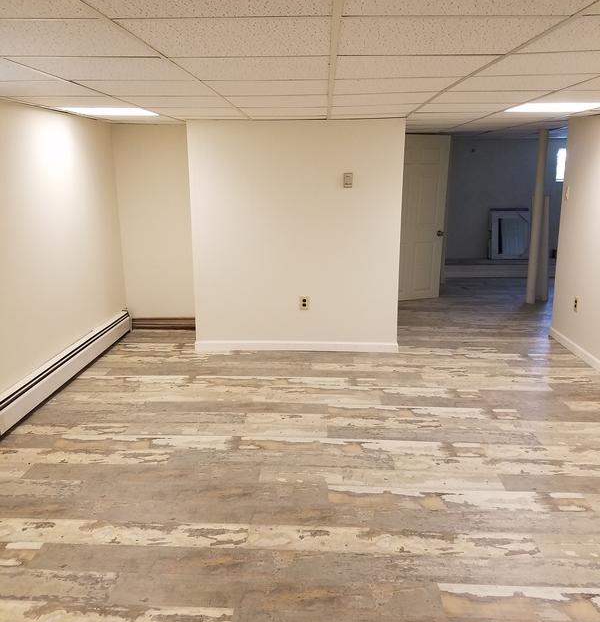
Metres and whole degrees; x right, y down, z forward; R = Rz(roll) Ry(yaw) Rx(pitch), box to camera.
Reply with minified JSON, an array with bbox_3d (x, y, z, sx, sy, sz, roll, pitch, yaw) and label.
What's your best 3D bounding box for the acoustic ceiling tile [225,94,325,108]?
[{"bbox_3d":[-0.123,-1.290,3.678,0.605,0.018,0.605,0,13,2],"label":"acoustic ceiling tile"}]

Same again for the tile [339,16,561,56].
[{"bbox_3d":[0.415,-0.848,1.853,0.605,0.018,0.605,0,13,2],"label":"tile"}]

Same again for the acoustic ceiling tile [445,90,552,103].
[{"bbox_3d":[1.081,-1.250,3.506,0.605,0.018,0.605,0,13,2],"label":"acoustic ceiling tile"}]

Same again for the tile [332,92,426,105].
[{"bbox_3d":[0.488,-1.284,3.634,0.600,0.018,0.600,0,13,2],"label":"tile"}]

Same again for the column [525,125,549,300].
[{"bbox_3d":[2.664,-1.022,6.753,0.100,1.910,0.100,0,13,2],"label":"column"}]

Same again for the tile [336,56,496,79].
[{"bbox_3d":[0.441,-0.999,2.449,0.600,0.018,0.600,0,13,2],"label":"tile"}]

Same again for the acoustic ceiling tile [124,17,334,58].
[{"bbox_3d":[-0.192,-0.854,1.881,0.600,0.018,0.600,0,13,2],"label":"acoustic ceiling tile"}]

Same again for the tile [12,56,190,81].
[{"bbox_3d":[-0.782,-1.000,2.478,0.605,0.018,0.605,0,13,2],"label":"tile"}]

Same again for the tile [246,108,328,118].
[{"bbox_3d":[-0.102,-1.428,4.278,0.605,0.018,0.605,0,13,2],"label":"tile"}]

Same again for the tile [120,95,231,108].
[{"bbox_3d":[-0.731,-1.287,3.682,0.600,0.018,0.600,0,13,2],"label":"tile"}]

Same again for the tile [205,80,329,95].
[{"bbox_3d":[-0.148,-1.144,3.064,0.605,0.018,0.605,0,13,2],"label":"tile"}]

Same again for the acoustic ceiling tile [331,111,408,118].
[{"bbox_3d":[0.529,-1.523,4.678,0.600,0.018,0.300,0,13,2],"label":"acoustic ceiling tile"}]

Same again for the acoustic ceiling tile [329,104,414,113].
[{"bbox_3d":[0.511,-1.421,4.228,0.600,0.018,0.600,0,13,2],"label":"acoustic ceiling tile"}]

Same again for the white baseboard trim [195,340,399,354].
[{"bbox_3d":[-0.033,0.319,5.286,1.795,0.084,0.015,0,13,2],"label":"white baseboard trim"}]

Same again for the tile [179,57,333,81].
[{"bbox_3d":[-0.169,-1.001,2.473,0.600,0.018,0.600,0,13,2],"label":"tile"}]

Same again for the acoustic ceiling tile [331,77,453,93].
[{"bbox_3d":[0.464,-1.144,3.041,0.600,0.018,0.600,0,13,2],"label":"acoustic ceiling tile"}]

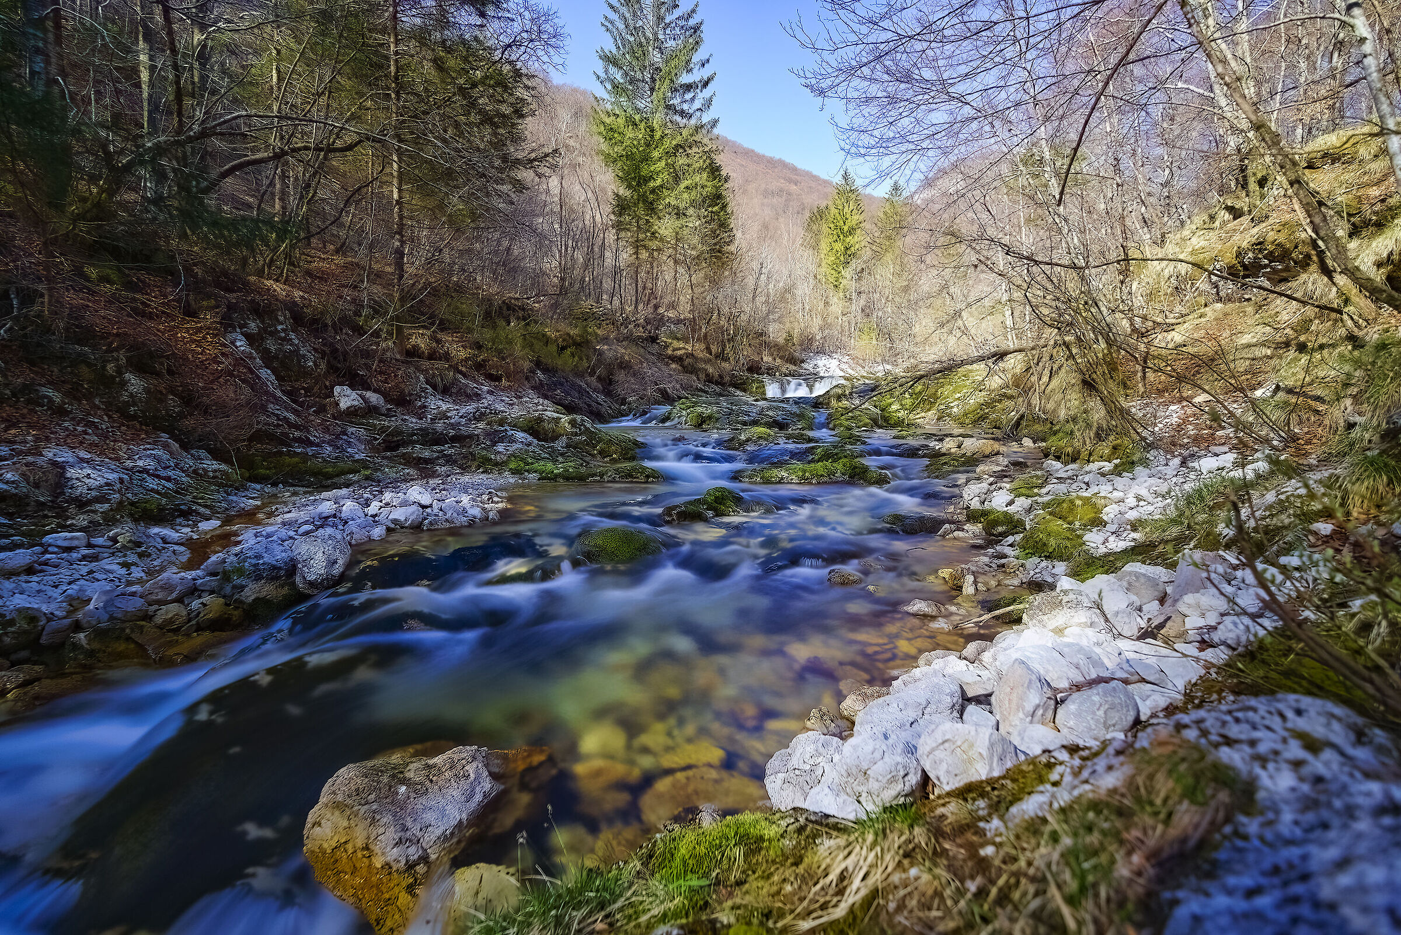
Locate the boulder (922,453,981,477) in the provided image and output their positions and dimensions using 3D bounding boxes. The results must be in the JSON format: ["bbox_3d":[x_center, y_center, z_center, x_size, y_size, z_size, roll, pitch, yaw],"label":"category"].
[{"bbox_3d":[3.470,-0.032,8.600,0.740,0.334,0.555,2,5,22],"label":"boulder"}]

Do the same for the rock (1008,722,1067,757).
[{"bbox_3d":[1.029,0.855,1.902,0.158,0.103,0.134,3,6,29],"label":"rock"}]

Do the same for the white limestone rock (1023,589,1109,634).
[{"bbox_3d":[1.872,0.735,3.200,0.381,0.169,0.305,3,6,31],"label":"white limestone rock"}]

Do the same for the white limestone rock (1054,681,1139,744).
[{"bbox_3d":[1.279,0.790,2.020,0.232,0.156,0.186,3,6,33],"label":"white limestone rock"}]

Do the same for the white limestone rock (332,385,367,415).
[{"bbox_3d":[-5.629,-1.088,10.000,0.487,0.470,0.390,-3,6,-29],"label":"white limestone rock"}]

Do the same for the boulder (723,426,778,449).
[{"bbox_3d":[0.878,-0.523,11.000,0.960,0.400,0.720,0,5,5],"label":"boulder"}]

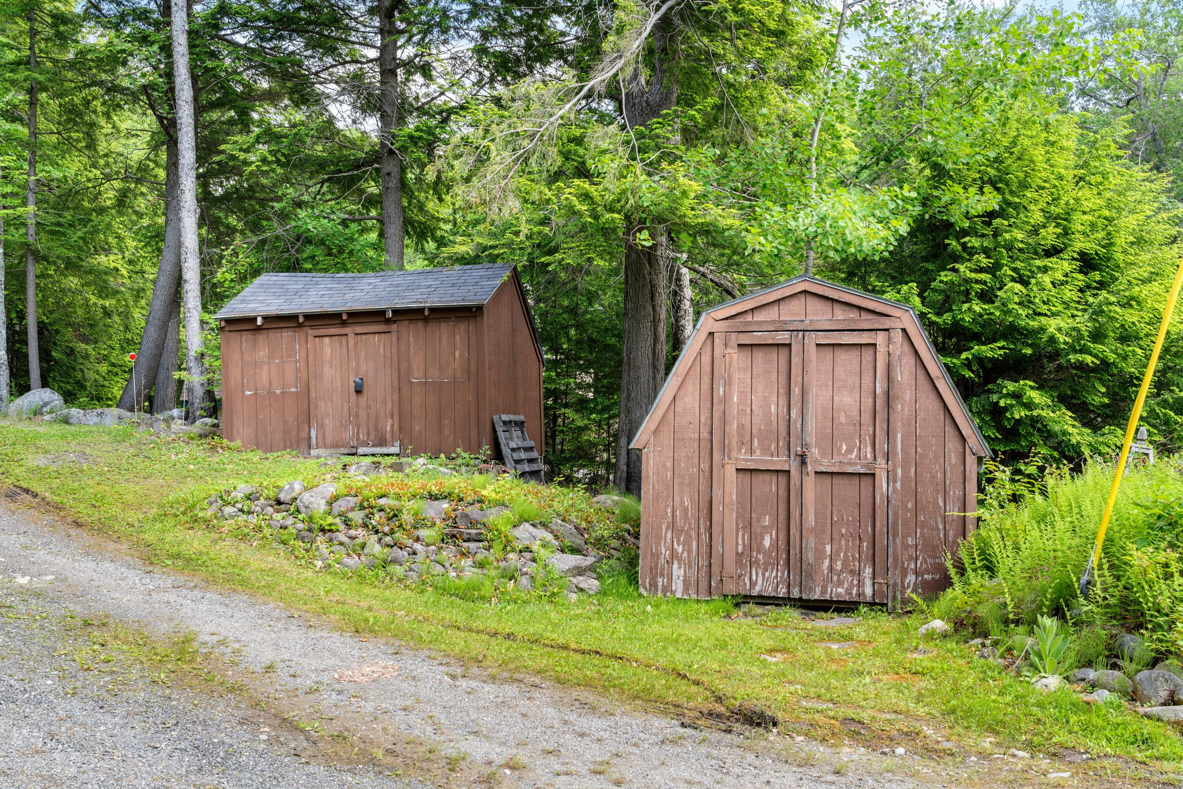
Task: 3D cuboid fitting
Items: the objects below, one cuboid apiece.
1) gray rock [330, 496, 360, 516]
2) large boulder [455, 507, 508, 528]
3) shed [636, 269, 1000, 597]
[{"bbox_3d":[-2.436,1.103,10.700,0.283,0.205,0.250,0,0,0],"label":"gray rock"},{"bbox_3d":[-1.020,1.140,10.100,0.499,0.202,0.360,0,0,0],"label":"large boulder"},{"bbox_3d":[2.027,0.398,9.627,2.727,2.533,2.950,0,-2,17],"label":"shed"}]

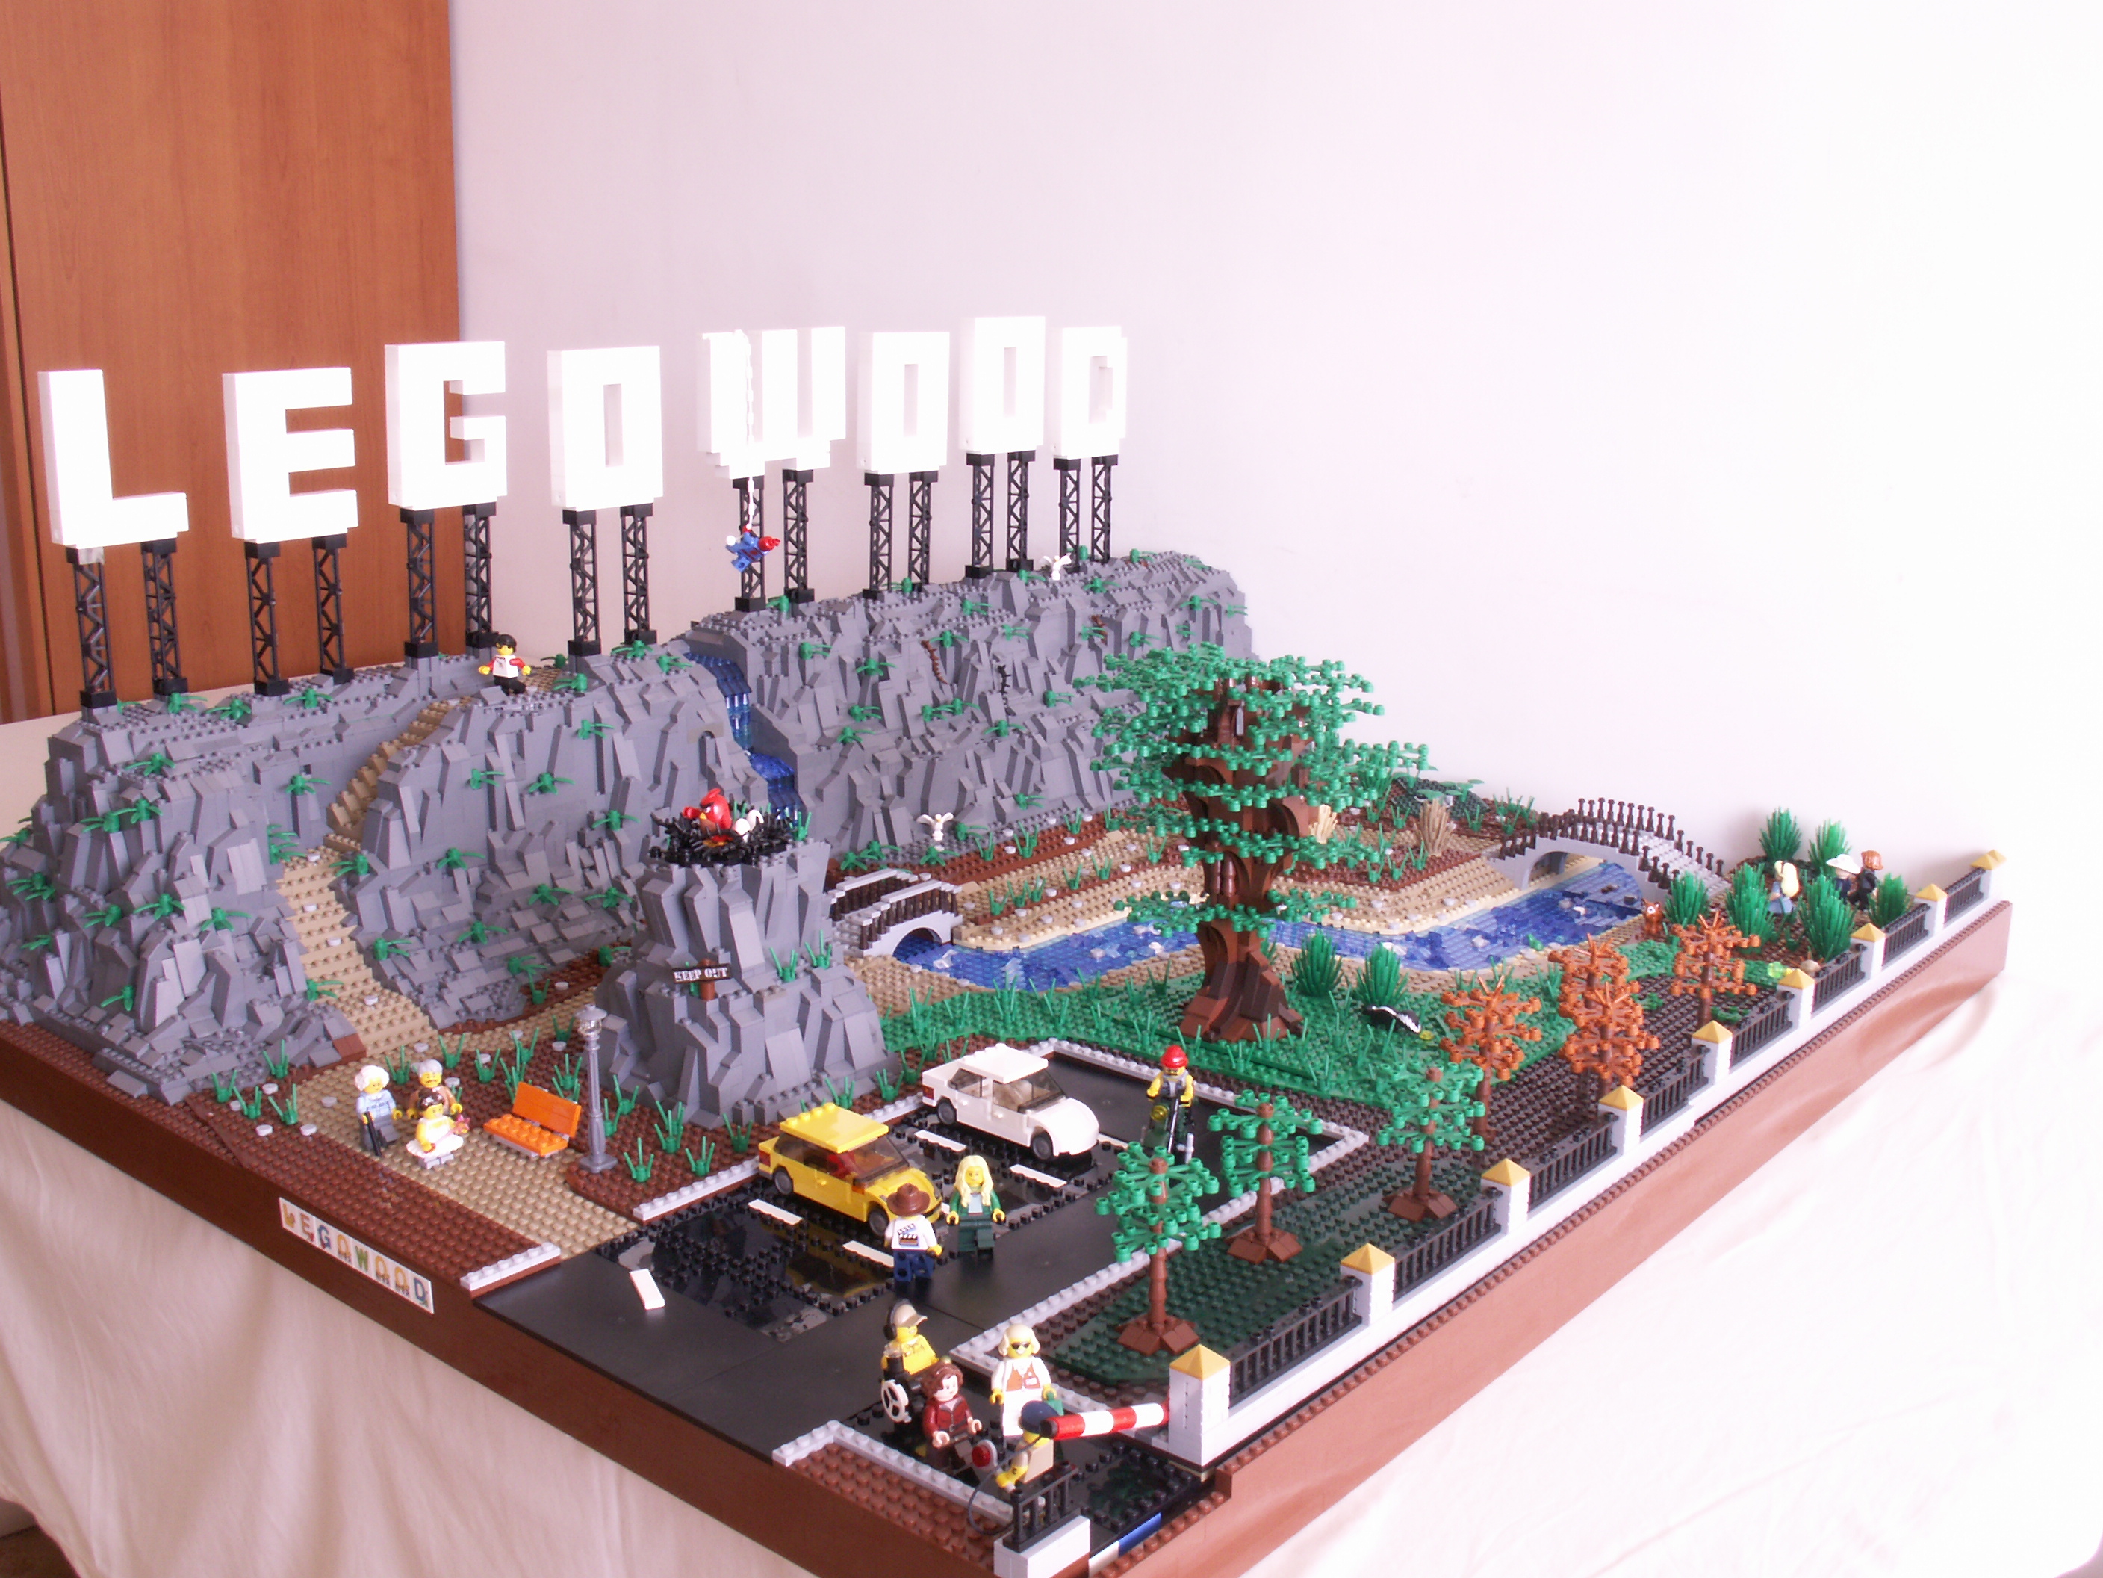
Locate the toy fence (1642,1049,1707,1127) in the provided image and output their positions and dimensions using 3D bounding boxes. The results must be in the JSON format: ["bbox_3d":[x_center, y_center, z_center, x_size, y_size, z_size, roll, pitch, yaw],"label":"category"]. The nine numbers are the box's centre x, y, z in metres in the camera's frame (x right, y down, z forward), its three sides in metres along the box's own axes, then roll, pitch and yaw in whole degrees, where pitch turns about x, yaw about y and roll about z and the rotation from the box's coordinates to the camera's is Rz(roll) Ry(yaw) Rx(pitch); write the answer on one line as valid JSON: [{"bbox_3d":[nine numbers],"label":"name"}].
[{"bbox_3d":[0.310,0.153,1.067,0.008,0.020,0.096,12,18,40],"label":"toy fence"}]

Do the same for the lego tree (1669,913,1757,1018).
[{"bbox_3d":[0.364,0.107,1.179,0.048,0.081,0.048,12,18,39],"label":"lego tree"}]

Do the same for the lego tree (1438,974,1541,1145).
[{"bbox_3d":[0.220,0.134,1.063,0.052,0.085,0.052,0,14,0],"label":"lego tree"}]

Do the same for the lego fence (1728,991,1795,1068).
[{"bbox_3d":[0.381,0.132,1.153,0.008,0.020,0.096,12,18,40],"label":"lego fence"}]

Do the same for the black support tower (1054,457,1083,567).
[{"bbox_3d":[0.013,-0.221,1.730,0.016,0.094,0.016,12,18,39],"label":"black support tower"}]

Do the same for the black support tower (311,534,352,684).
[{"bbox_3d":[-0.461,-0.116,1.370,0.016,0.096,0.016,12,18,40],"label":"black support tower"}]

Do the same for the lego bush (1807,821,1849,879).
[{"bbox_3d":[0.549,0.039,1.499,0.029,0.039,0.029,12,18,39],"label":"lego bush"}]

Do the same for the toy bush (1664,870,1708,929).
[{"bbox_3d":[0.419,0.074,1.398,0.029,0.040,0.029,12,18,39],"label":"toy bush"}]

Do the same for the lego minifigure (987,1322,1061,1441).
[{"bbox_3d":[-0.011,0.223,0.801,0.026,0.043,0.015,-3,14,-13],"label":"lego minifigure"}]

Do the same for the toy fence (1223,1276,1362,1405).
[{"bbox_3d":[0.092,0.212,0.823,0.008,0.020,0.096,12,18,39],"label":"toy fence"}]

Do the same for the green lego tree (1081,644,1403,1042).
[{"bbox_3d":[0.107,0.032,1.198,0.175,0.213,0.175,0,14,0],"label":"green lego tree"}]

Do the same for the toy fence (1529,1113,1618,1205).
[{"bbox_3d":[0.237,0.173,0.988,0.008,0.020,0.096,12,18,39],"label":"toy fence"}]

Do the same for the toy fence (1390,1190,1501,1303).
[{"bbox_3d":[0.164,0.193,0.902,0.008,0.020,0.096,12,18,40],"label":"toy fence"}]

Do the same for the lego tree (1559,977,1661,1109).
[{"bbox_3d":[0.278,0.135,1.067,0.048,0.081,0.048,12,18,39],"label":"lego tree"}]

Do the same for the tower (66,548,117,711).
[{"bbox_3d":[-0.579,-0.097,1.282,0.016,0.096,0.016,12,18,39],"label":"tower"}]

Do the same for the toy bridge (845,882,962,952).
[{"bbox_3d":[-0.107,0.083,1.389,0.047,0.041,0.095,12,18,40],"label":"toy bridge"}]

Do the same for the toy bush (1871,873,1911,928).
[{"bbox_3d":[0.557,0.073,1.406,0.027,0.040,0.027,12,18,40],"label":"toy bush"}]

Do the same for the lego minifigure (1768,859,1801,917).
[{"bbox_3d":[0.498,0.065,1.442,0.020,0.039,0.019,12,18,40],"label":"lego minifigure"}]

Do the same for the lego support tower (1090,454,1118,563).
[{"bbox_3d":[0.044,-0.227,1.756,0.016,0.094,0.016,12,18,39],"label":"lego support tower"}]

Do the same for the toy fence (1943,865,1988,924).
[{"bbox_3d":[0.598,0.072,1.402,0.008,0.020,0.096,12,18,40],"label":"toy fence"}]

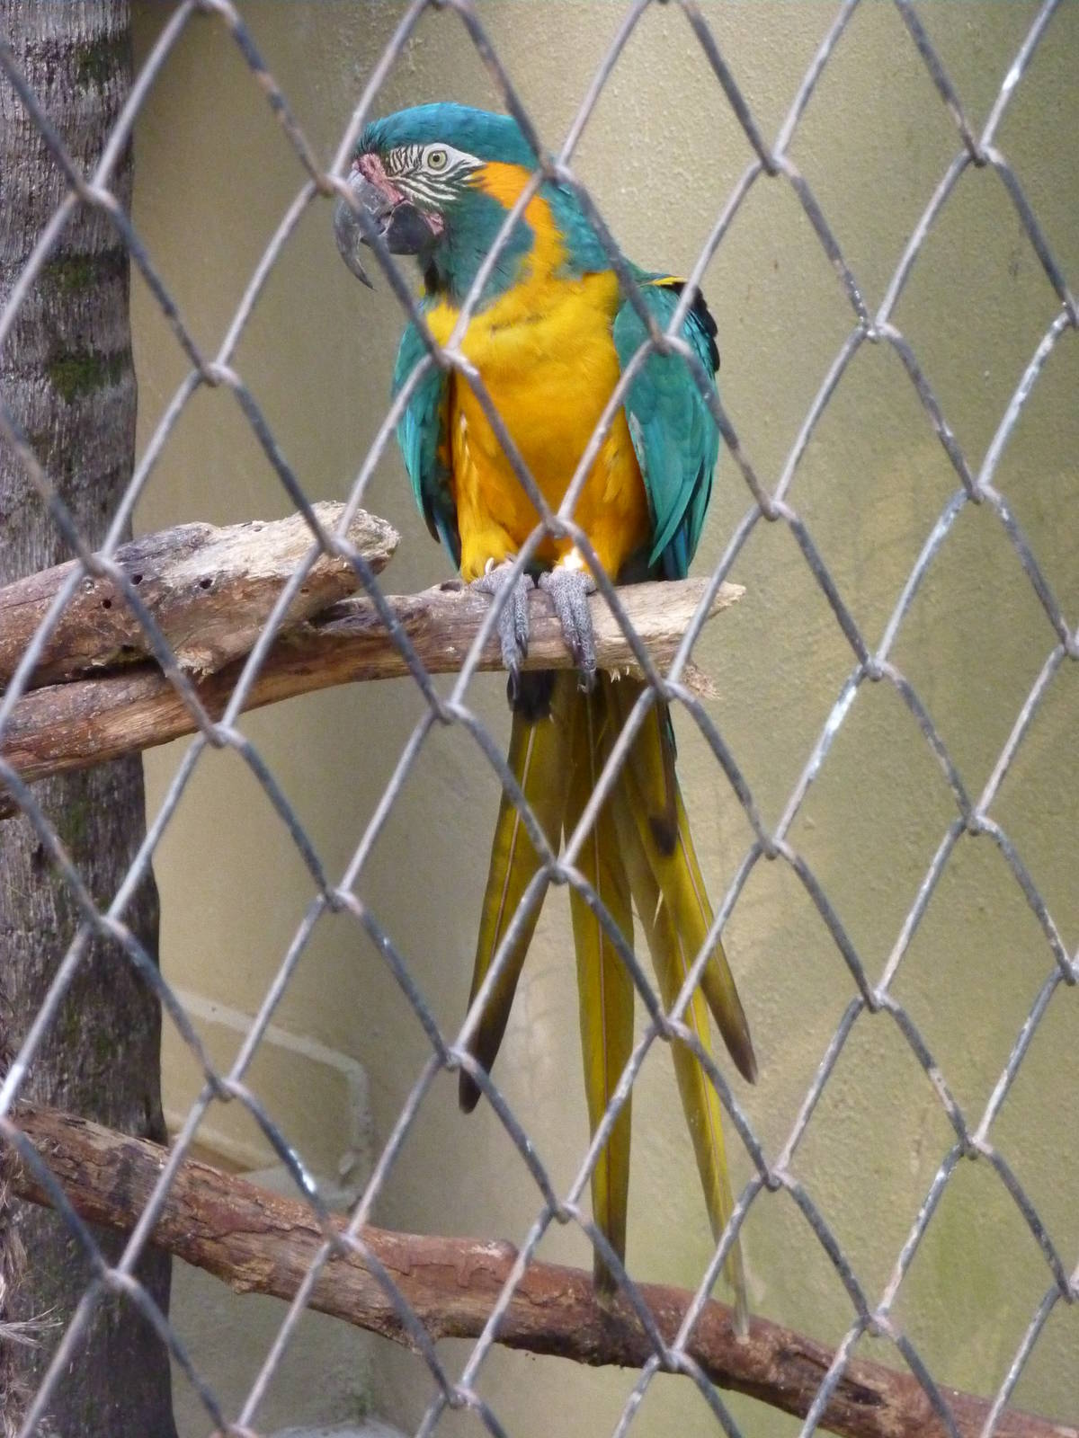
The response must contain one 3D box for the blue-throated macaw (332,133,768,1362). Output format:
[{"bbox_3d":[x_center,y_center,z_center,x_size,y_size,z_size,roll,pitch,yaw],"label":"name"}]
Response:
[{"bbox_3d":[0.013,0.017,3.115,0.201,0.753,0.275,3,8,22],"label":"blue-throated macaw"}]

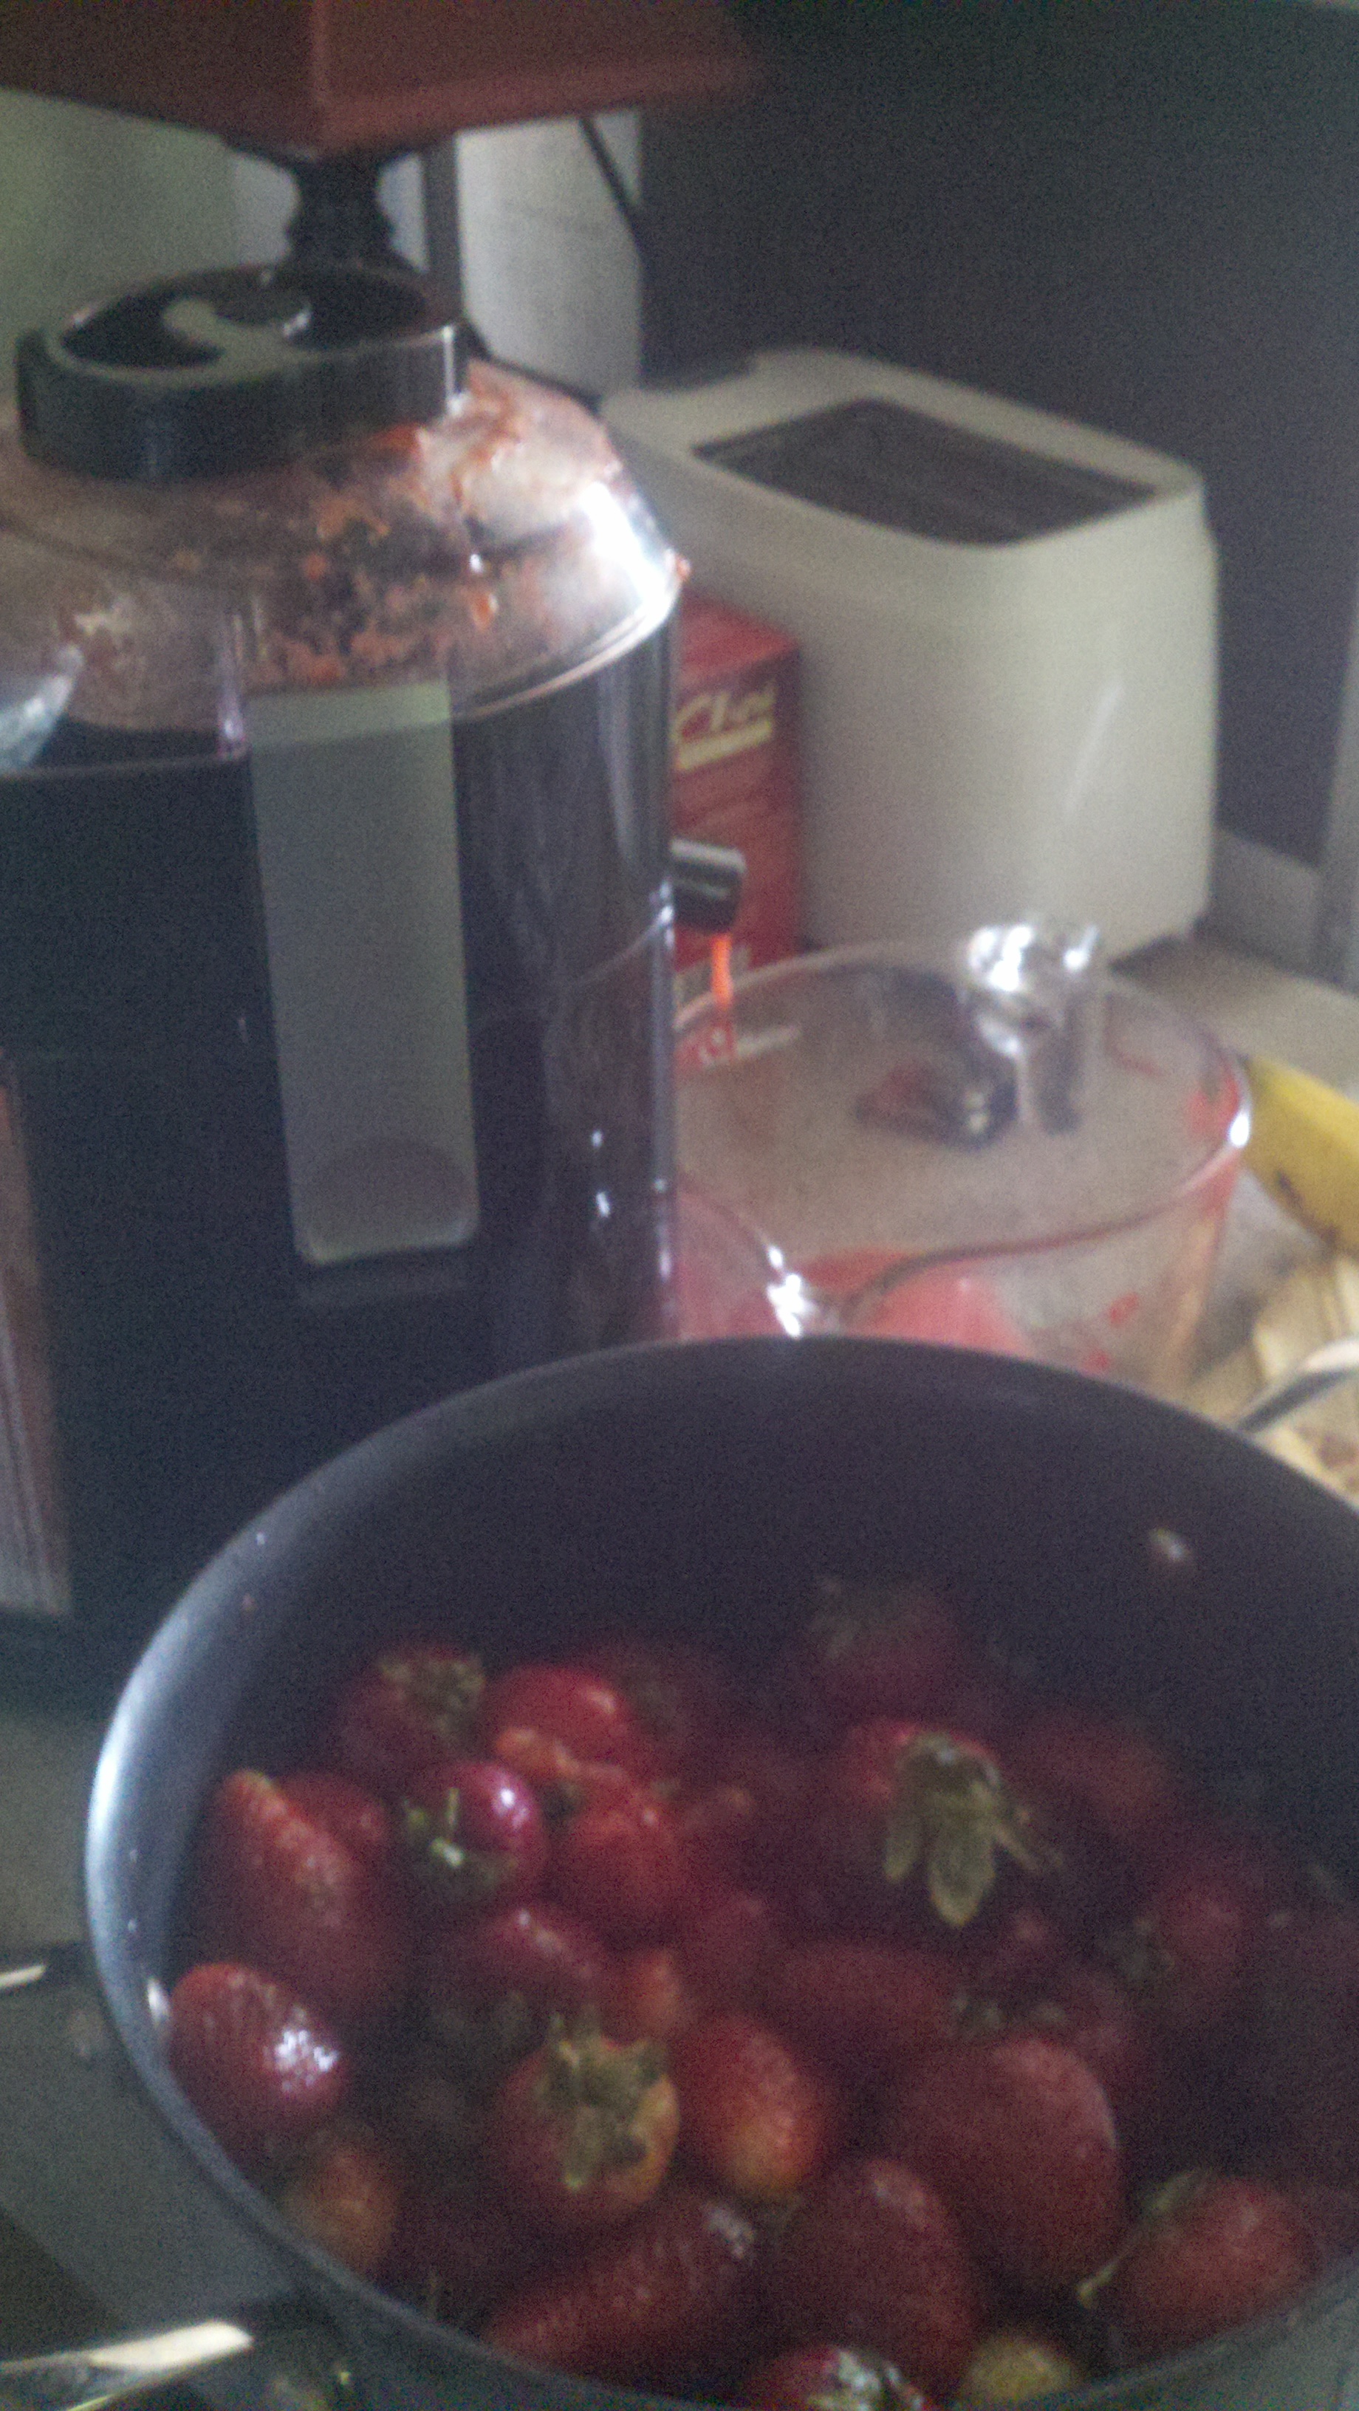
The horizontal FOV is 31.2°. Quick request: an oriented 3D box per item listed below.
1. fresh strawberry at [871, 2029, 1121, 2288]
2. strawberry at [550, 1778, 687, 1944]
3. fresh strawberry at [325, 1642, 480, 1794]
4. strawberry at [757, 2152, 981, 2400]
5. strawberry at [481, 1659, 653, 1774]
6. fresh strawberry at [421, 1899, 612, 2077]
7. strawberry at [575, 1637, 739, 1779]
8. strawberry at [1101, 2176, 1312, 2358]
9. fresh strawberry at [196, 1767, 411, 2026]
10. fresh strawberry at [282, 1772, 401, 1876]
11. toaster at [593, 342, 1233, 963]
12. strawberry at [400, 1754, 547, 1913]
[{"bbox_3d":[0.058,0.171,0.436,0.042,0.042,0.045,-10,59,-6],"label":"fresh strawberry"},{"bbox_3d":[-0.012,0.133,0.493,0.029,0.029,0.033,0,77,0],"label":"strawberry"},{"bbox_3d":[-0.060,0.111,0.523,0.032,0.032,0.032,-27,73,-36],"label":"fresh strawberry"},{"bbox_3d":[0.033,0.184,0.414,0.036,0.043,0.036,-9,6,0],"label":"strawberry"},{"bbox_3d":[-0.025,0.117,0.536,0.036,0.036,0.036,0,34,0],"label":"strawberry"},{"bbox_3d":[-0.033,0.157,0.492,0.035,0.035,0.039,11,38,14],"label":"fresh strawberry"},{"bbox_3d":[-0.006,0.114,0.539,0.036,0.037,0.036,-6,72,-8],"label":"strawberry"},{"bbox_3d":[0.092,0.182,0.416,0.036,0.030,0.030,19,0,-21],"label":"strawberry"},{"bbox_3d":[-0.076,0.141,0.495,0.035,0.035,0.052,-30,75,-9],"label":"fresh strawberry"},{"bbox_3d":[-0.073,0.130,0.497,0.030,0.033,0.030,-27,37,0],"label":"fresh strawberry"},{"bbox_3d":[0.075,-0.212,0.963,0.135,0.190,0.245,-27,42,-34],"label":"toaster"},{"bbox_3d":[-0.043,0.132,0.509,0.031,0.031,0.034,8,29,15],"label":"strawberry"}]

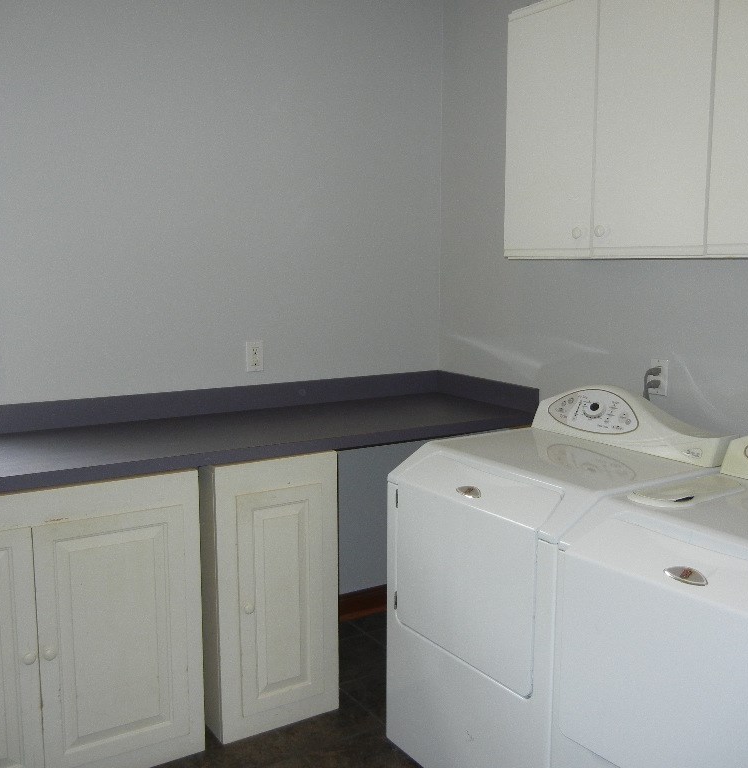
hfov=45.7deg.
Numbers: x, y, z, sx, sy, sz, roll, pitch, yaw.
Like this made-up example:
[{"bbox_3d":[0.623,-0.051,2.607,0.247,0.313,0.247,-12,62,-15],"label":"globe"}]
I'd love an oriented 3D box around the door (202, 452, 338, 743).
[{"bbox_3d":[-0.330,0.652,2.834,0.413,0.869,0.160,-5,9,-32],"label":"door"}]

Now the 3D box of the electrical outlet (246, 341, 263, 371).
[{"bbox_3d":[-0.436,-0.101,3.277,0.070,0.115,0.012,-5,9,-32],"label":"electrical outlet"}]

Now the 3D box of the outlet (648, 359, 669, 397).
[{"bbox_3d":[0.882,-0.019,2.764,0.014,0.115,0.070,-5,9,-32],"label":"outlet"}]

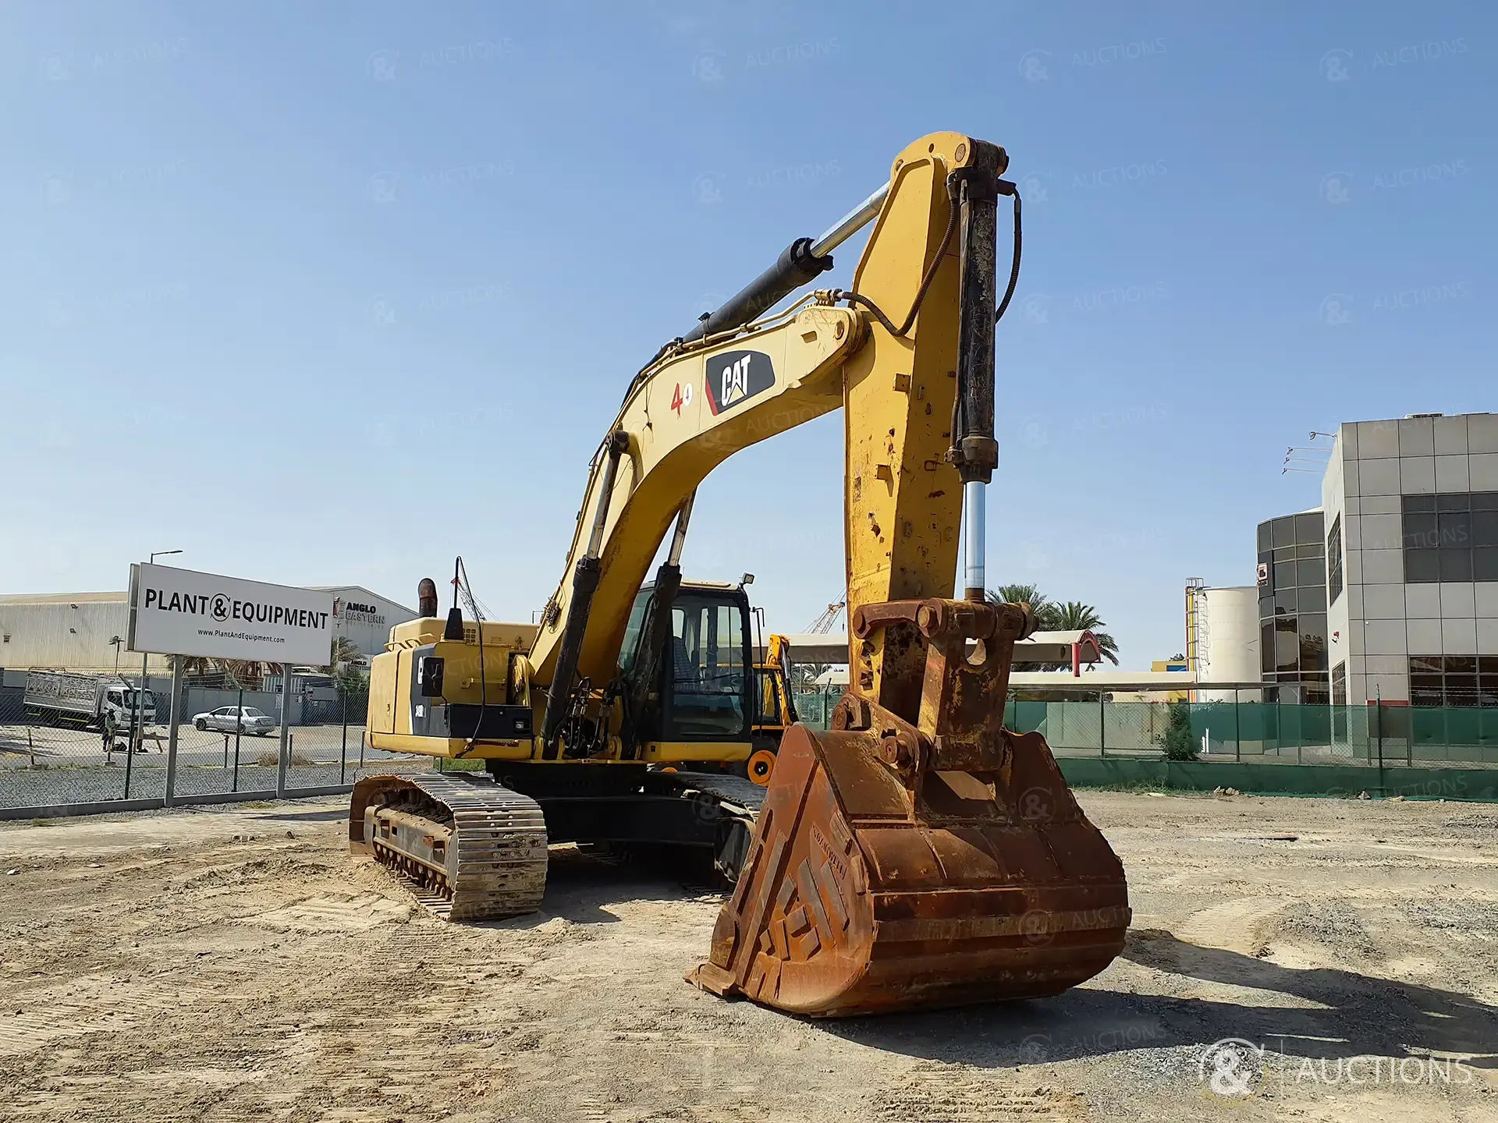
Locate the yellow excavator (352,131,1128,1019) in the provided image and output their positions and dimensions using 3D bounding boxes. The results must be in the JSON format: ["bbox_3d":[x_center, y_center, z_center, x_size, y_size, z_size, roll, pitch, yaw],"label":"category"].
[{"bbox_3d":[-1.140,0.598,11.405,3.600,5.400,10.900,5,-8,-29],"label":"yellow excavator"}]

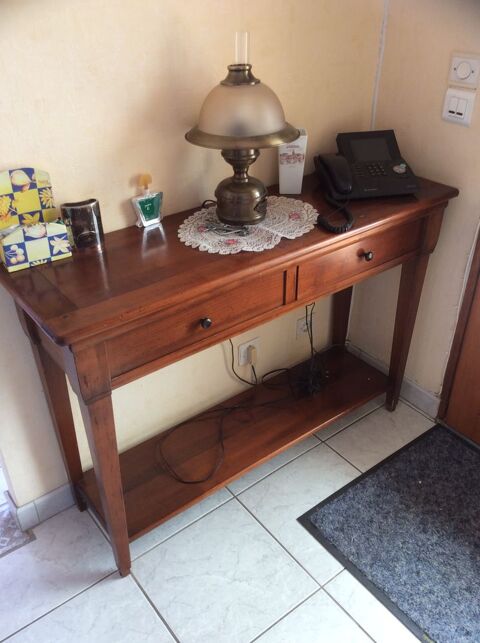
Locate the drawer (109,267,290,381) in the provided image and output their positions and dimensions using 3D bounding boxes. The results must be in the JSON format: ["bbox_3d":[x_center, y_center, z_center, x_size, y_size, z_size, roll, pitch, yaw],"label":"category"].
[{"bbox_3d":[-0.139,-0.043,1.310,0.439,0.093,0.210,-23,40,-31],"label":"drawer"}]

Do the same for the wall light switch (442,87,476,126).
[{"bbox_3d":[0.549,-0.536,1.483,0.012,0.080,0.081,-23,40,-31],"label":"wall light switch"}]

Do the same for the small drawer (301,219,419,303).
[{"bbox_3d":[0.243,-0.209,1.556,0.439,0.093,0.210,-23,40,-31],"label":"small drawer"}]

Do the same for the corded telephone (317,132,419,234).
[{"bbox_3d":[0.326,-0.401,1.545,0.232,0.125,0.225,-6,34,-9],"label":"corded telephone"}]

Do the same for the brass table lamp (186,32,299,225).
[{"bbox_3d":[0.010,-0.421,1.326,0.251,0.403,0.251,0,34,0],"label":"brass table lamp"}]

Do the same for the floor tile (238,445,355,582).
[{"bbox_3d":[0.230,0.514,1.645,0.343,0.010,0.343,-23,40,-31],"label":"floor tile"}]

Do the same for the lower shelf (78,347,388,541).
[{"bbox_3d":[0.029,0.319,1.770,0.997,0.021,0.268,-23,40,-31],"label":"lower shelf"}]

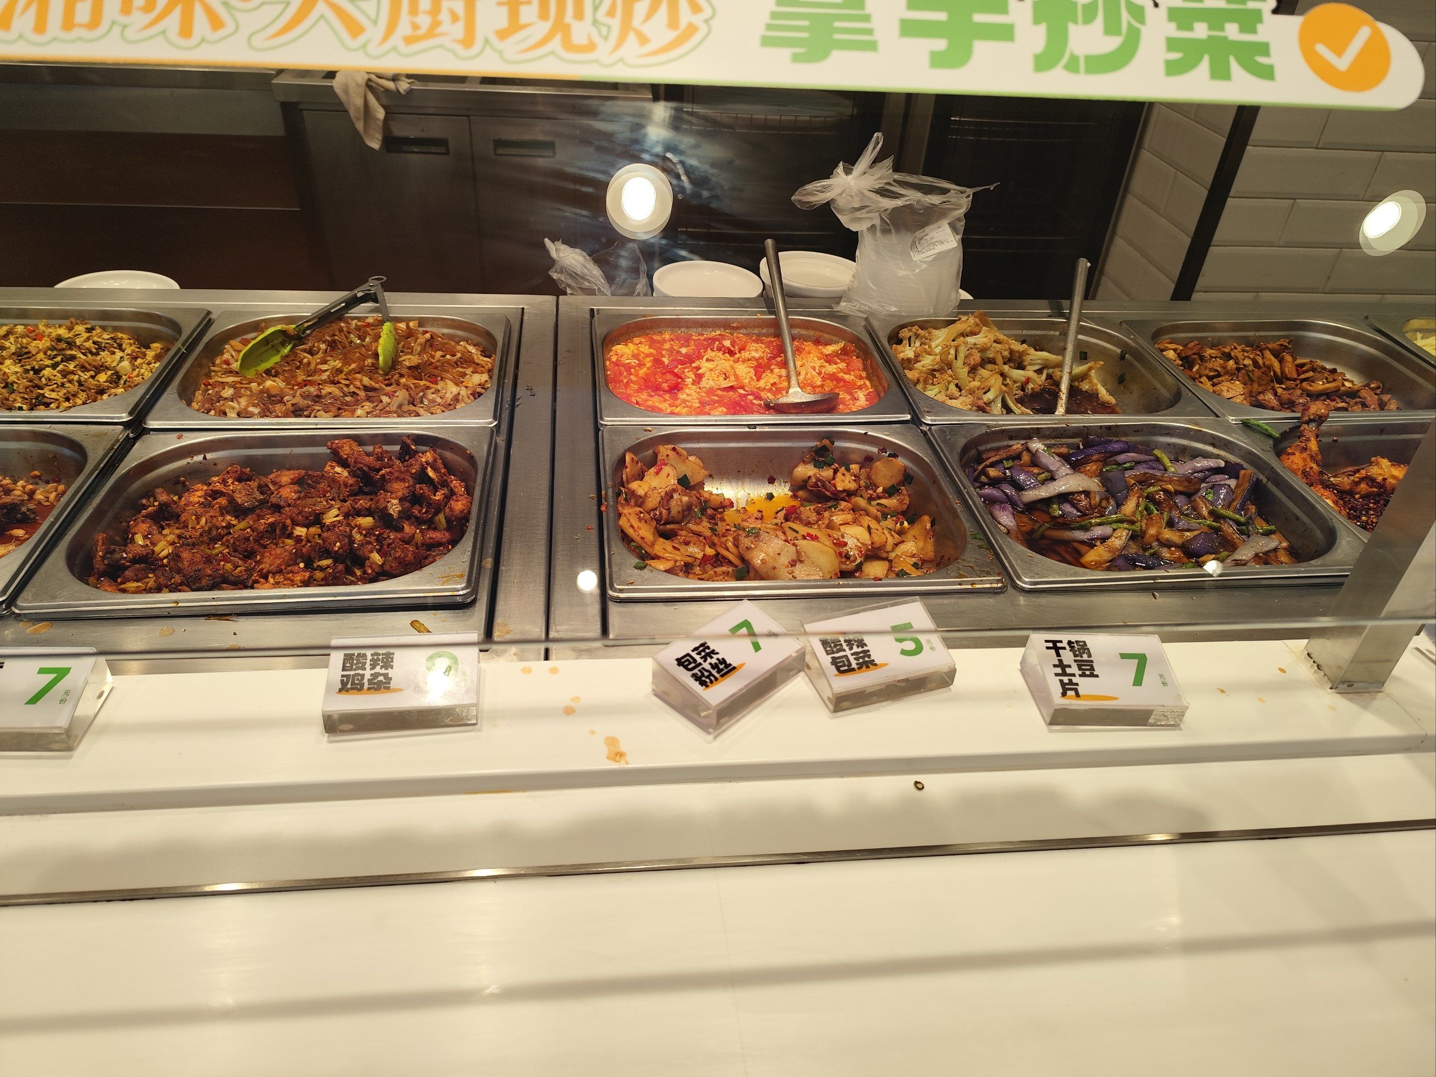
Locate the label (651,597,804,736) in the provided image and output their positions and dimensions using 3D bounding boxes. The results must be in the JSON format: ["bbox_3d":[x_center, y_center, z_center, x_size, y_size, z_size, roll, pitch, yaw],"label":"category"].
[{"bbox_3d":[0.009,0.089,0.687,0.061,0.032,0.099,32,45,32],"label":"label"}]

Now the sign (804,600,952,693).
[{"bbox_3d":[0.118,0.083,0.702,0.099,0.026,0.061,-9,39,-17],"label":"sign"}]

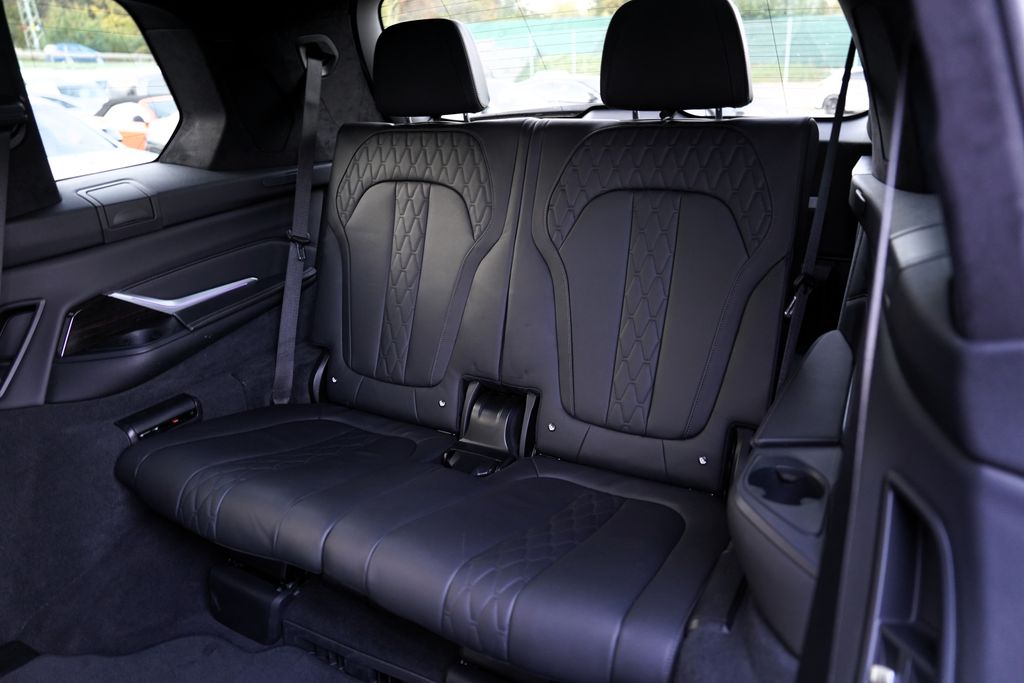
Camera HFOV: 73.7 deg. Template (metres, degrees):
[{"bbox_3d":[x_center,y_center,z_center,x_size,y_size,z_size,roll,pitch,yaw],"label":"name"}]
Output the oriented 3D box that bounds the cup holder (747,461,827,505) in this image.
[{"bbox_3d":[0.324,0.193,0.810,0.086,0.060,0.086,9,23,27],"label":"cup holder"}]

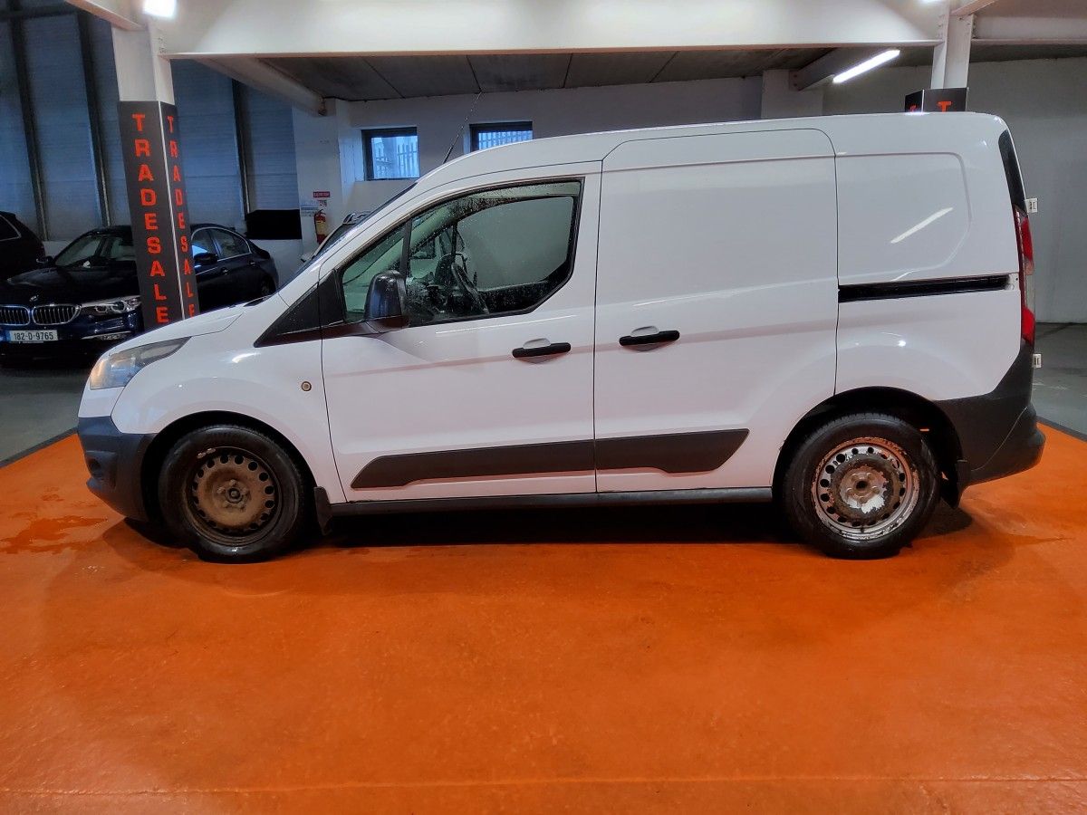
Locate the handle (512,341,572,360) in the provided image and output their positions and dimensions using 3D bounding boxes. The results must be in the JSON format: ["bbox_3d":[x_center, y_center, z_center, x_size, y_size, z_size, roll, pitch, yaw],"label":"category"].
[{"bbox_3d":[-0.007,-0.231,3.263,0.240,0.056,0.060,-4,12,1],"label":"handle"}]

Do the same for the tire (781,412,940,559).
[{"bbox_3d":[1.344,0.319,3.488,0.630,0.630,0.205,-1,13,2],"label":"tire"}]

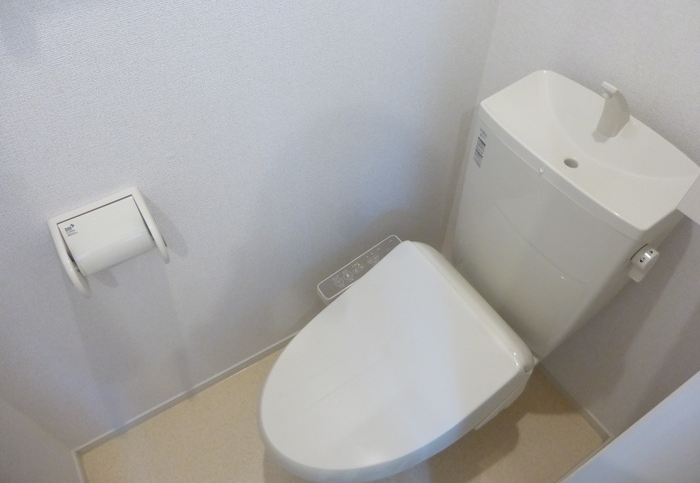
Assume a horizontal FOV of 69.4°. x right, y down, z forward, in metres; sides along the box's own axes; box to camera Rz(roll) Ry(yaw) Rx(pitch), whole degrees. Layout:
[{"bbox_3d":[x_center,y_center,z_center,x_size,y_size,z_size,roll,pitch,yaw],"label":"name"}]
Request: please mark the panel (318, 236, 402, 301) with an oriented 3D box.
[{"bbox_3d":[0.034,0.071,1.243,0.234,0.030,0.056,-32,57,-10],"label":"panel"}]

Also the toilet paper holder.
[{"bbox_3d":[-0.406,0.002,0.866,0.150,0.138,0.088,-25,56,-19],"label":"toilet paper holder"}]

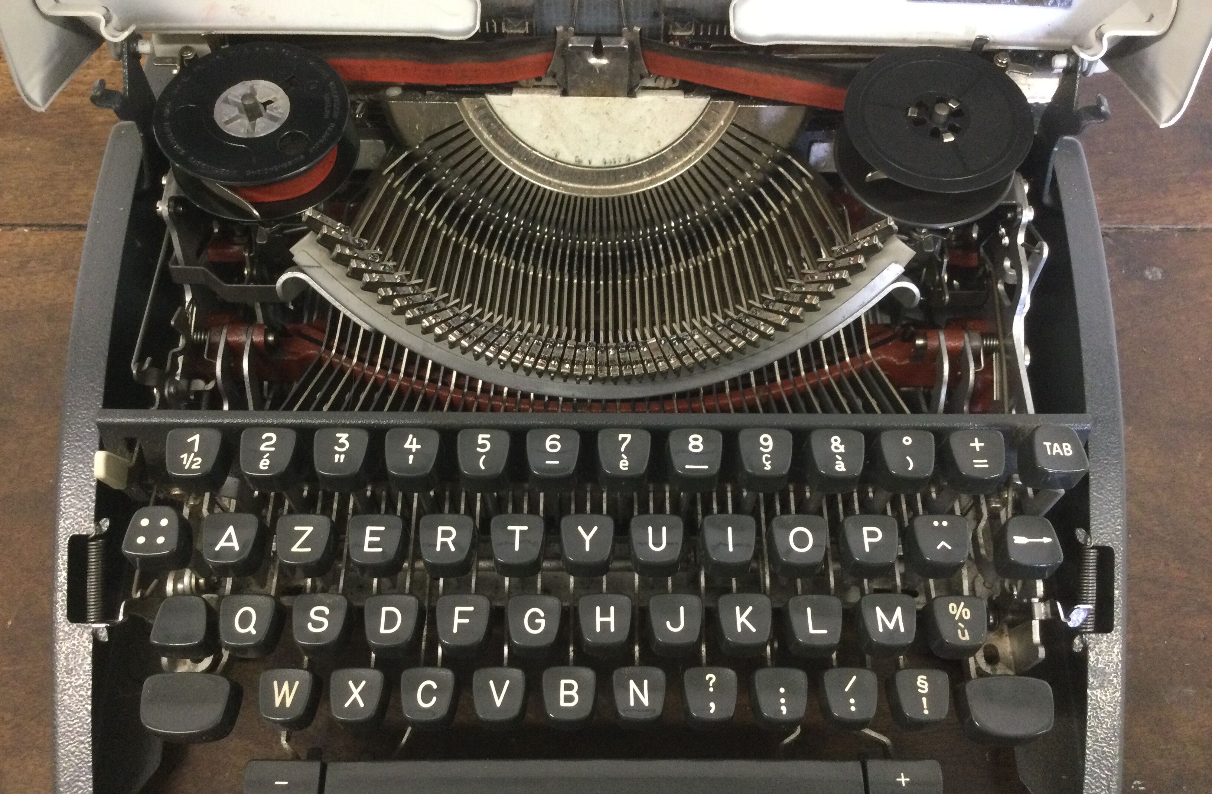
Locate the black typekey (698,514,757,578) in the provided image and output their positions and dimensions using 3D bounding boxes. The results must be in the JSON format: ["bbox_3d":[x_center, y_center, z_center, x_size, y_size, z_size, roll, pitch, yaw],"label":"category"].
[{"bbox_3d":[0.033,0.040,0.295,0.014,0.010,0.014,0,62,-1],"label":"black typekey"}]

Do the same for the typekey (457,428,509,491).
[{"bbox_3d":[-0.034,0.017,0.295,0.015,0.010,0.015,1,62,-2],"label":"typekey"}]

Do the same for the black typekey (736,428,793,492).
[{"bbox_3d":[0.043,0.017,0.294,0.015,0.009,0.014,0,61,0],"label":"black typekey"}]

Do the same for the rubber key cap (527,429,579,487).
[{"bbox_3d":[-0.014,0.017,0.294,0.015,0.009,0.014,0,61,0],"label":"rubber key cap"}]

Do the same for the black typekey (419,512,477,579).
[{"bbox_3d":[-0.043,0.040,0.293,0.014,0.010,0.014,0,62,-1],"label":"black typekey"}]

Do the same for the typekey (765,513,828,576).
[{"bbox_3d":[0.052,0.040,0.294,0.015,0.009,0.014,0,61,0],"label":"typekey"}]

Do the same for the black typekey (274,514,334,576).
[{"bbox_3d":[-0.081,0.040,0.294,0.014,0.011,0.014,0,62,0],"label":"black typekey"}]

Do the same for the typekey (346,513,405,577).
[{"bbox_3d":[-0.061,0.040,0.293,0.014,0.010,0.014,0,62,-1],"label":"typekey"}]

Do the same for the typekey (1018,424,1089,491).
[{"bbox_3d":[0.124,0.017,0.300,0.015,0.010,0.015,1,62,-2],"label":"typekey"}]

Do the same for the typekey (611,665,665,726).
[{"bbox_3d":[0.009,0.082,0.295,0.014,0.011,0.014,0,62,0],"label":"typekey"}]

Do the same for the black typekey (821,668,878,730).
[{"bbox_3d":[0.067,0.083,0.300,0.015,0.010,0.015,1,62,-2],"label":"black typekey"}]

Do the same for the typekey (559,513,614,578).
[{"bbox_3d":[-0.005,0.041,0.297,0.015,0.010,0.015,1,62,-2],"label":"typekey"}]

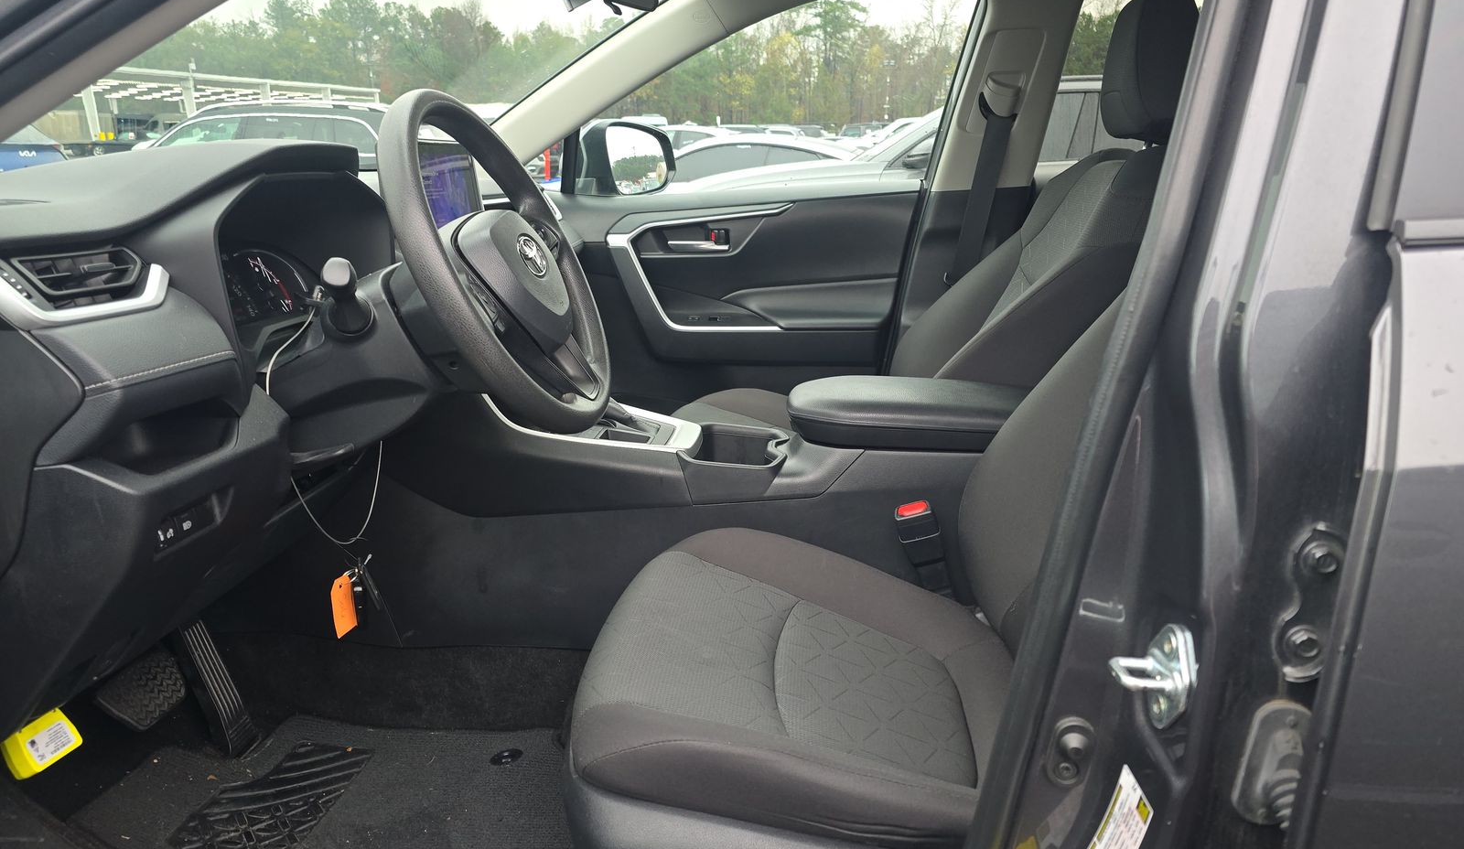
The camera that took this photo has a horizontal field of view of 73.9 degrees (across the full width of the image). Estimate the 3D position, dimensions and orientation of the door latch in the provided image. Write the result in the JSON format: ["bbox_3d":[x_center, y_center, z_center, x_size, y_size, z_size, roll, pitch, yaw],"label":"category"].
[{"bbox_3d":[0.236,0.140,0.555,0.042,0.060,0.036,-2,16,-4],"label":"door latch"}]

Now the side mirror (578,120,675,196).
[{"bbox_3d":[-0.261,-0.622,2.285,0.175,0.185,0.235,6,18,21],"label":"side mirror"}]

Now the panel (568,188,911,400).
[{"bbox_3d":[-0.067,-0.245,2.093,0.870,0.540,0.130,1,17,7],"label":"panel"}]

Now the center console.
[{"bbox_3d":[-0.009,0.126,1.449,0.970,0.380,0.280,1,17,7],"label":"center console"}]

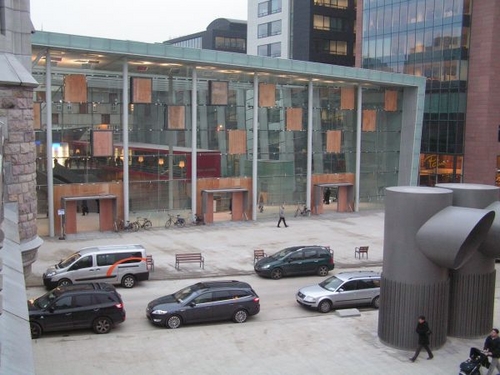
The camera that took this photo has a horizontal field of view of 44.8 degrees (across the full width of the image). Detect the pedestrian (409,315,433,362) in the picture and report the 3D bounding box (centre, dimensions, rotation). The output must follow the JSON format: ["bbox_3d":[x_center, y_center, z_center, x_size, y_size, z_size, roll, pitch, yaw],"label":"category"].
[{"bbox_3d":[6.124,5.401,21.745,0.760,1.670,0.500,-1,6,-16],"label":"pedestrian"}]

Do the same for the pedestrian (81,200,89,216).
[{"bbox_3d":[-14.654,1.639,53.648,0.600,1.740,0.500,-2,7,-24],"label":"pedestrian"}]

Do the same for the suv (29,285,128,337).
[{"bbox_3d":[-7.322,4.931,24.718,4.675,1.760,1.890,-1,6,-16],"label":"suv"}]

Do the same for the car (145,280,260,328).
[{"bbox_3d":[-1.965,4.967,26.079,4.830,1.530,1.886,-1,6,-17],"label":"car"}]

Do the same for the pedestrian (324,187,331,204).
[{"bbox_3d":[8.094,0.897,63.223,0.520,1.740,0.450,3,7,24],"label":"pedestrian"}]

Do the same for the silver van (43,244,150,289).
[{"bbox_3d":[-7.911,4.126,31.396,5.100,1.940,1.895,-1,6,-16],"label":"silver van"}]

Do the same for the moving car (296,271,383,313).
[{"bbox_3d":[4.494,4.798,28.542,4.680,1.500,1.746,-1,6,-16],"label":"moving car"}]

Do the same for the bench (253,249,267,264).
[{"bbox_3d":[0.672,4.200,35.765,0.620,0.840,0.600,-1,6,-17],"label":"bench"}]

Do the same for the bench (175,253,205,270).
[{"bbox_3d":[-3.441,4.269,34.698,1.520,0.830,0.600,-1,6,-17],"label":"bench"}]

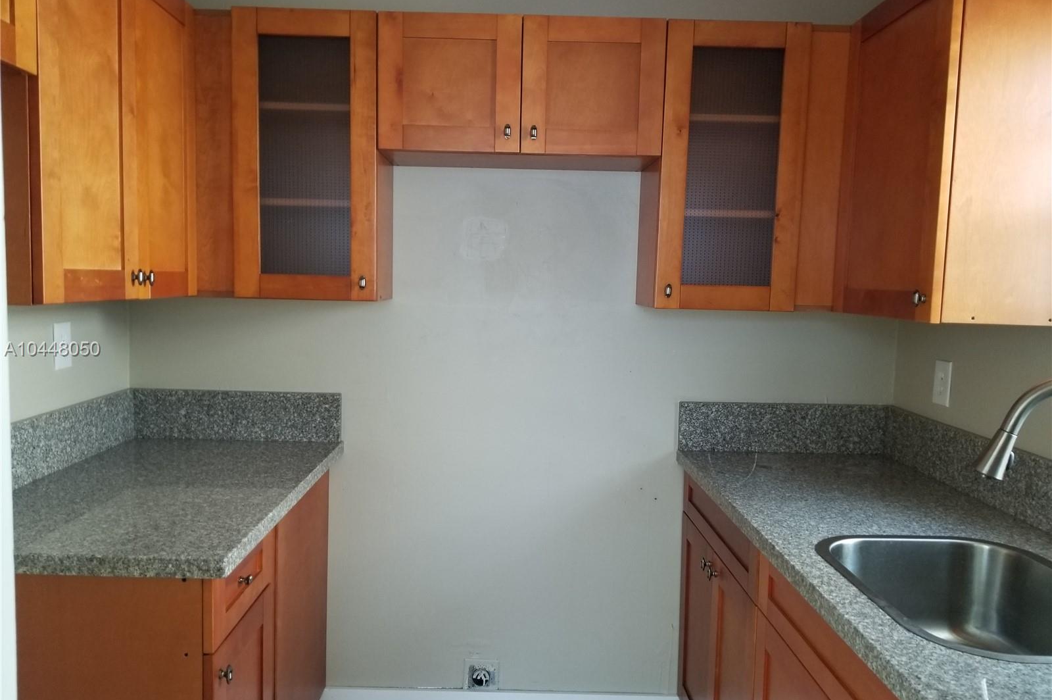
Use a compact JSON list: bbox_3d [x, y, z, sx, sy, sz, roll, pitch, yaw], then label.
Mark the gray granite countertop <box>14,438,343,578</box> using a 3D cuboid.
[{"bbox_3d":[-0.893,0.345,1.961,0.662,0.036,1.046,1,5,-1],"label":"gray granite countertop"}]

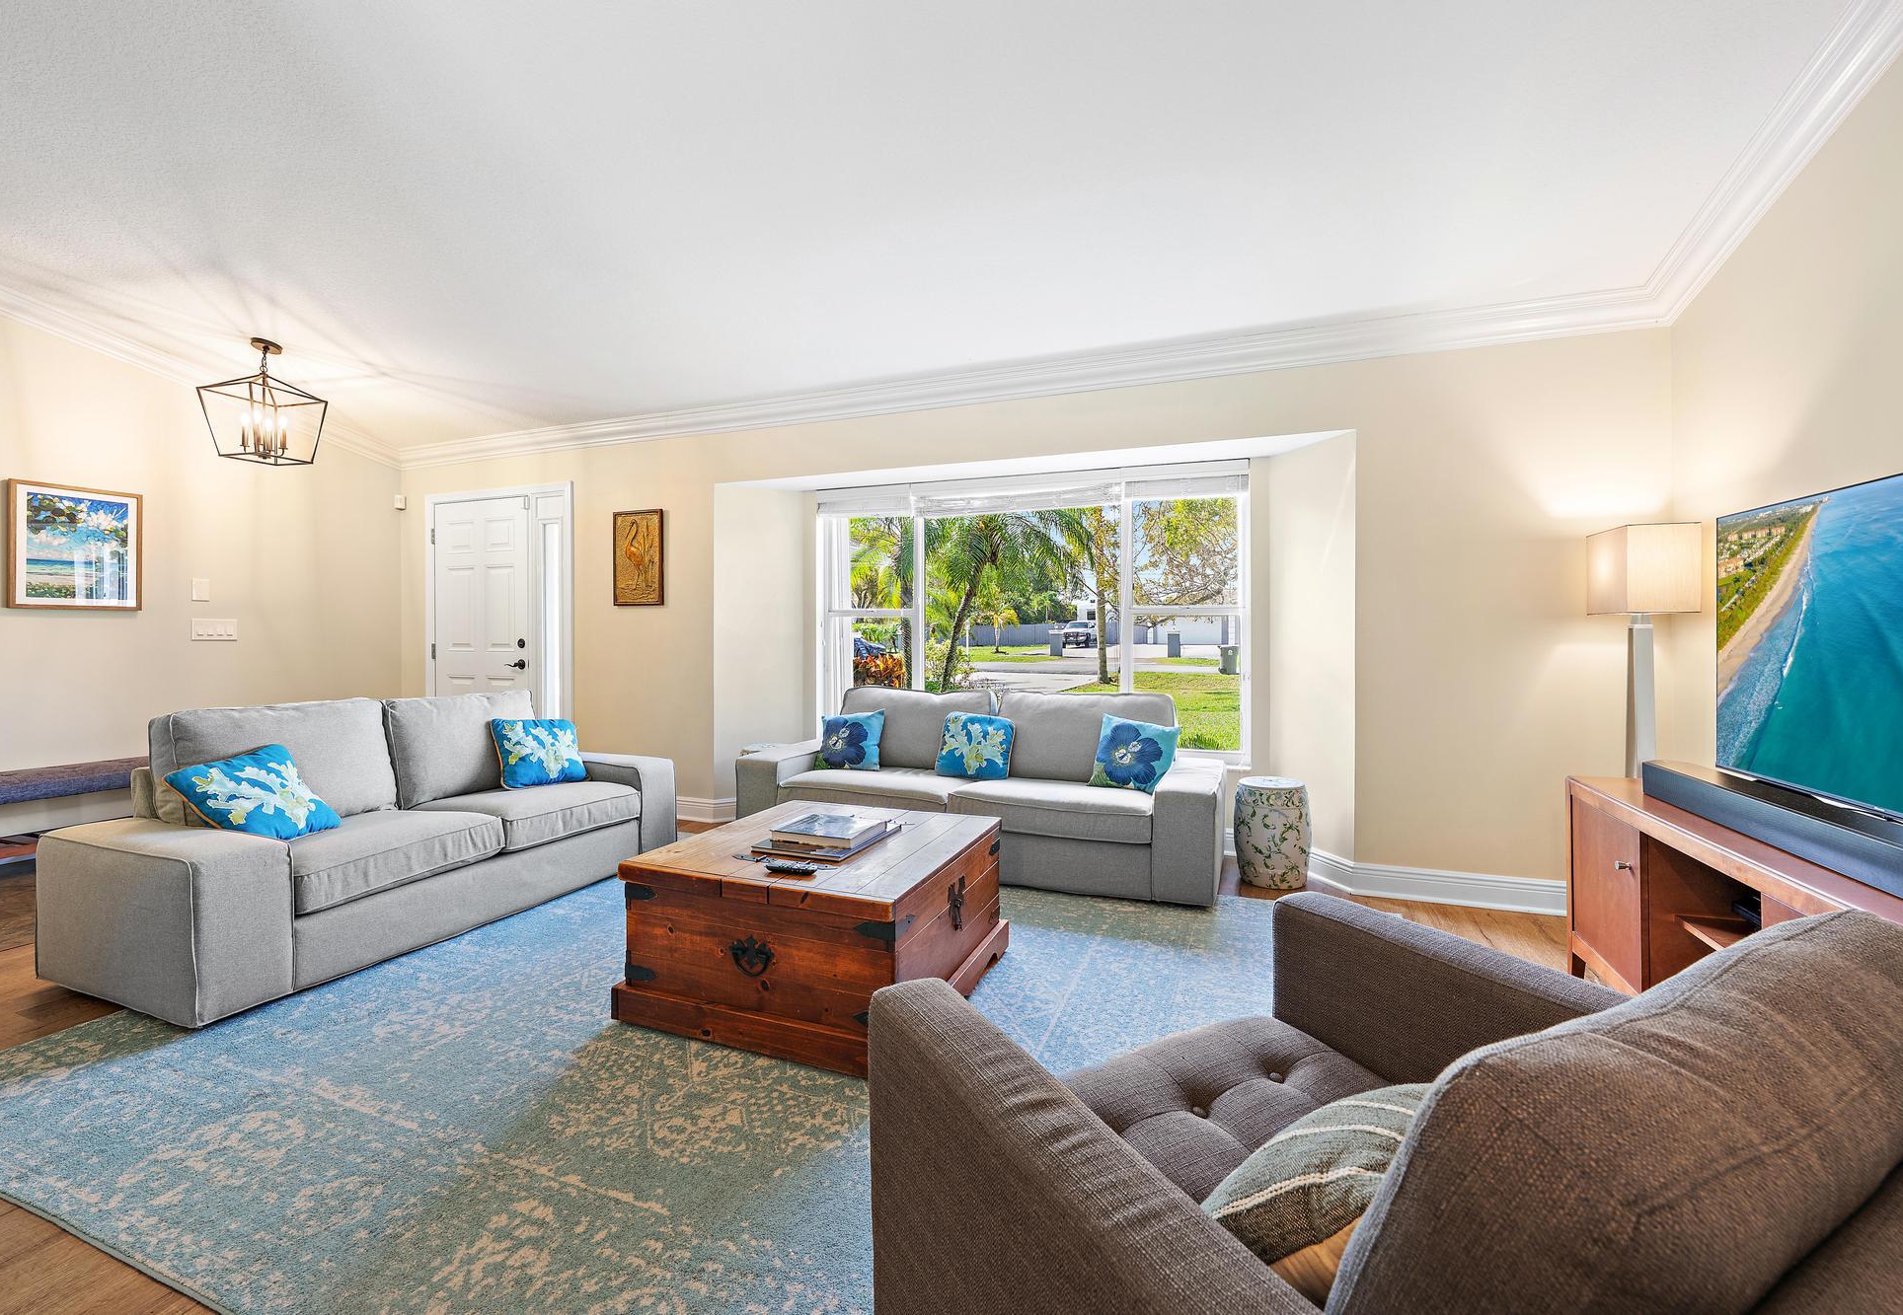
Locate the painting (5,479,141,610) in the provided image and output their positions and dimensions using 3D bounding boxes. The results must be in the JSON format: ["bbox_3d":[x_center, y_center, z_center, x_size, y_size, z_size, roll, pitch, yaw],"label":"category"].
[{"bbox_3d":[-4.559,-0.568,4.010,0.035,0.634,0.489,1,2,20],"label":"painting"}]

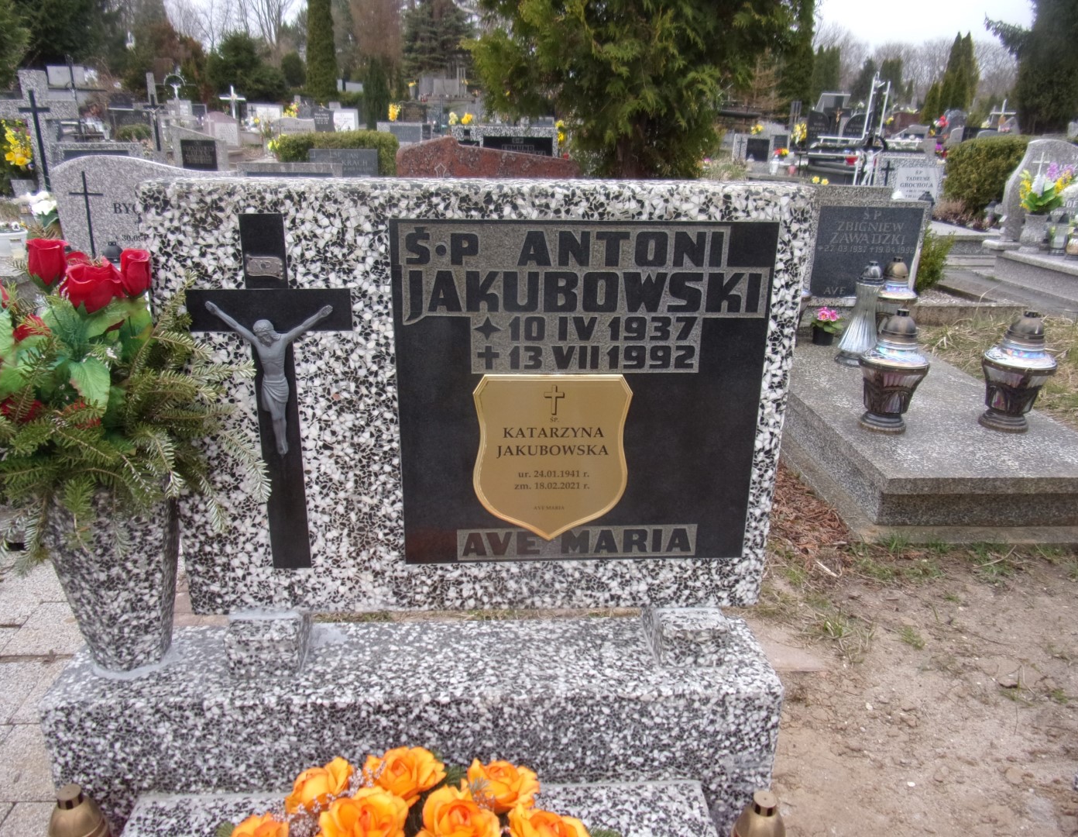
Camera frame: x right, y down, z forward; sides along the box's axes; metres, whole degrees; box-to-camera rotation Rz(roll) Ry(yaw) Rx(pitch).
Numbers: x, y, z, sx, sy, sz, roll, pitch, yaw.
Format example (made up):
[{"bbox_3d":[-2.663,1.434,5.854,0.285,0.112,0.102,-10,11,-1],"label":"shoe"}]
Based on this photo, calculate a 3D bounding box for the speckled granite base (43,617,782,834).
[{"bbox_3d":[-0.144,0.406,1.015,0.870,0.220,0.153,0,20,-3],"label":"speckled granite base"}]

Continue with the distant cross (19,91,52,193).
[{"bbox_3d":[-3.486,-1.931,5.410,0.215,0.660,0.030,2,19,1],"label":"distant cross"}]

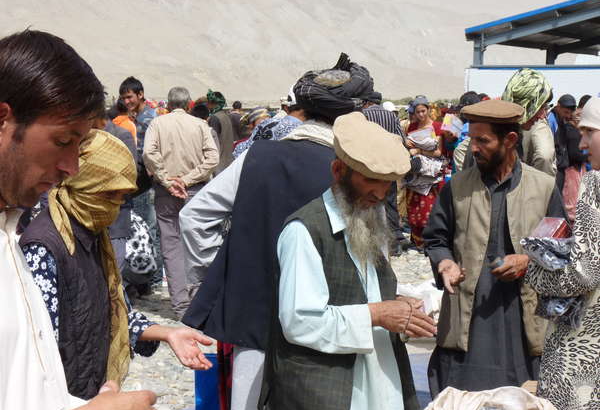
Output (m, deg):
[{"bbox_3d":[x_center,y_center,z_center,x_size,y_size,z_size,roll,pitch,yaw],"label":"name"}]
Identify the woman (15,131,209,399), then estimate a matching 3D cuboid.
[{"bbox_3d":[-0.509,0.568,3.909,0.500,1.550,0.500,3,5,30],"label":"woman"}]

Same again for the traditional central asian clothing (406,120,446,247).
[{"bbox_3d":[1.333,-0.223,14.851,0.450,1.340,0.360,0,4,6],"label":"traditional central asian clothing"}]

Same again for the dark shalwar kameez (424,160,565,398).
[{"bbox_3d":[0.773,0.497,5.602,0.570,1.350,0.400,1,5,19],"label":"dark shalwar kameez"}]

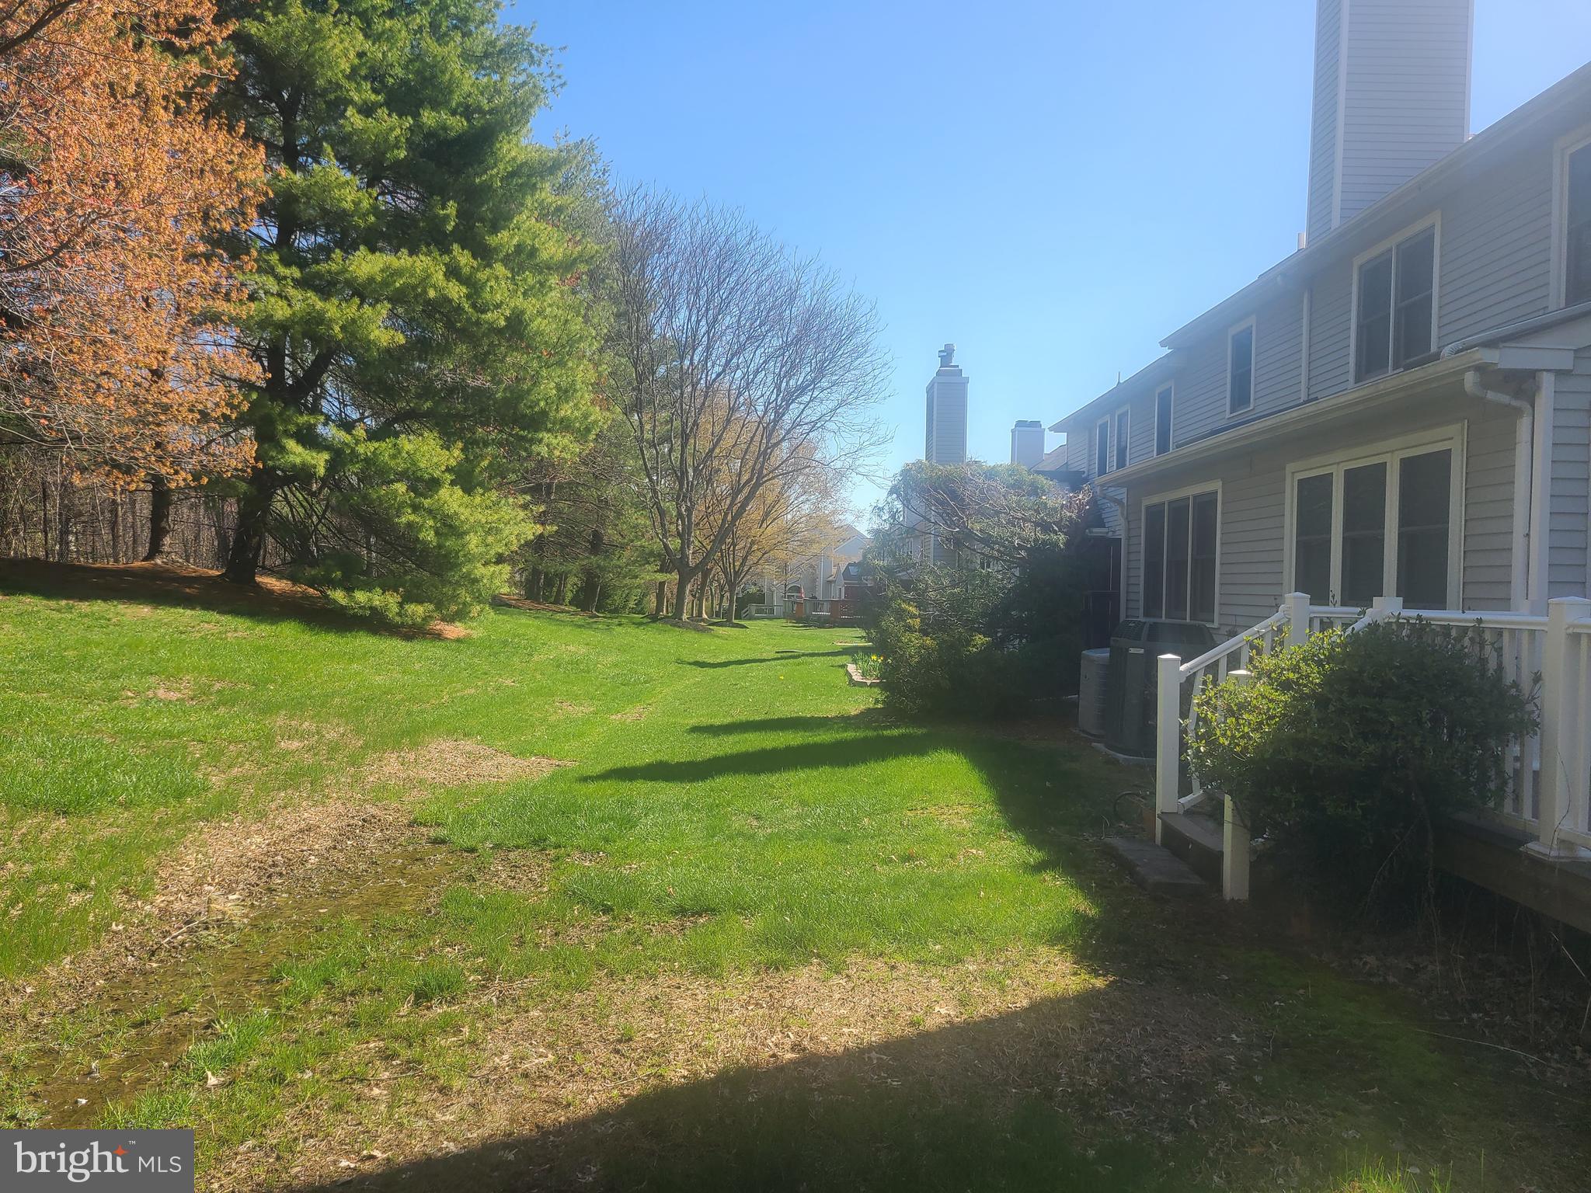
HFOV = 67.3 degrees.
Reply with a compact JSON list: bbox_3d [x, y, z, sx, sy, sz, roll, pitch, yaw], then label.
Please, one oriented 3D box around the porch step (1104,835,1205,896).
[{"bbox_3d":[2.115,1.600,7.050,0.310,0.080,1.120,1,0,2],"label":"porch step"}]

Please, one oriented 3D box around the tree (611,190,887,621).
[{"bbox_3d":[-1.750,-7.000,44.000,10.200,15.900,10.000,1,0,0],"label":"tree"}]

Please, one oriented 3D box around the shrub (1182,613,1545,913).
[{"bbox_3d":[2.530,0.820,5.350,1.450,1.420,1.450,1,0,1],"label":"shrub"}]

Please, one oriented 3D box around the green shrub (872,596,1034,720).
[{"bbox_3d":[2.080,0.790,15.900,2.100,1.600,1.900,1,0,0],"label":"green shrub"}]

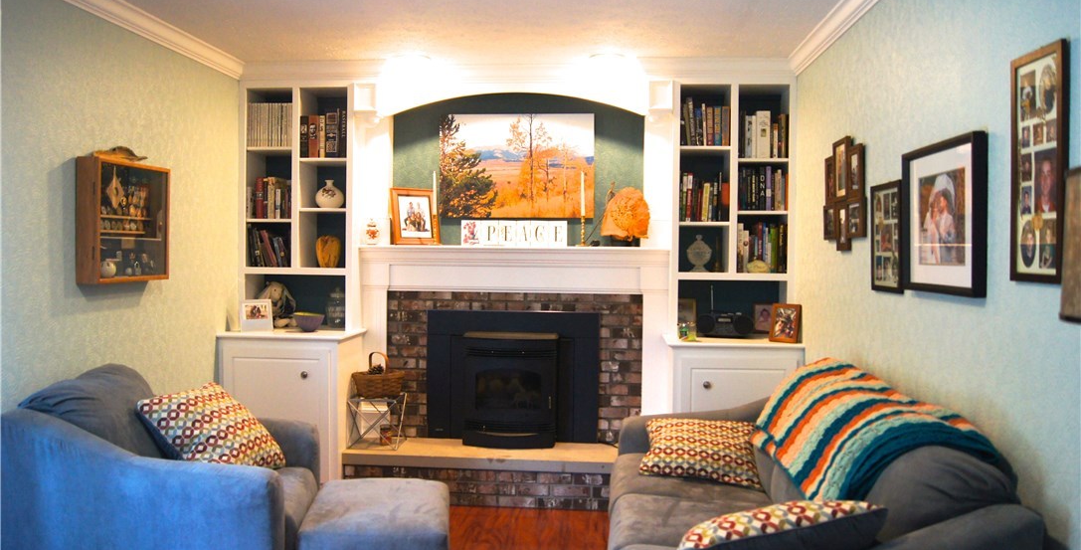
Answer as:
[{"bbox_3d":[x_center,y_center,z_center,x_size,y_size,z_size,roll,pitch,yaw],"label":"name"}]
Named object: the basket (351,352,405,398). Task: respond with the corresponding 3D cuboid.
[{"bbox_3d":[-0.940,0.575,4.681,0.265,0.260,0.200,0,2,-15],"label":"basket"}]

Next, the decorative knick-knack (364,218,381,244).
[{"bbox_3d":[-0.973,-0.248,4.714,0.088,0.148,0.088,1,2,3],"label":"decorative knick-knack"}]

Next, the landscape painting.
[{"bbox_3d":[-0.140,-0.644,4.785,0.925,0.612,0.035,1,2,3],"label":"landscape painting"}]

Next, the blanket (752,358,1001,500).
[{"bbox_3d":[1.042,0.553,2.758,0.420,0.390,1.330,1,2,3],"label":"blanket"}]

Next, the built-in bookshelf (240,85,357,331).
[{"bbox_3d":[-1.381,-0.384,4.728,0.650,1.390,0.310,1,2,3],"label":"built-in bookshelf"}]

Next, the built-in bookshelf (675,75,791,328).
[{"bbox_3d":[1.058,-0.360,4.565,0.645,1.380,0.310,1,2,3],"label":"built-in bookshelf"}]

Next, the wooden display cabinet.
[{"bbox_3d":[-1.737,-0.221,3.392,0.095,0.490,0.515,1,2,3],"label":"wooden display cabinet"}]

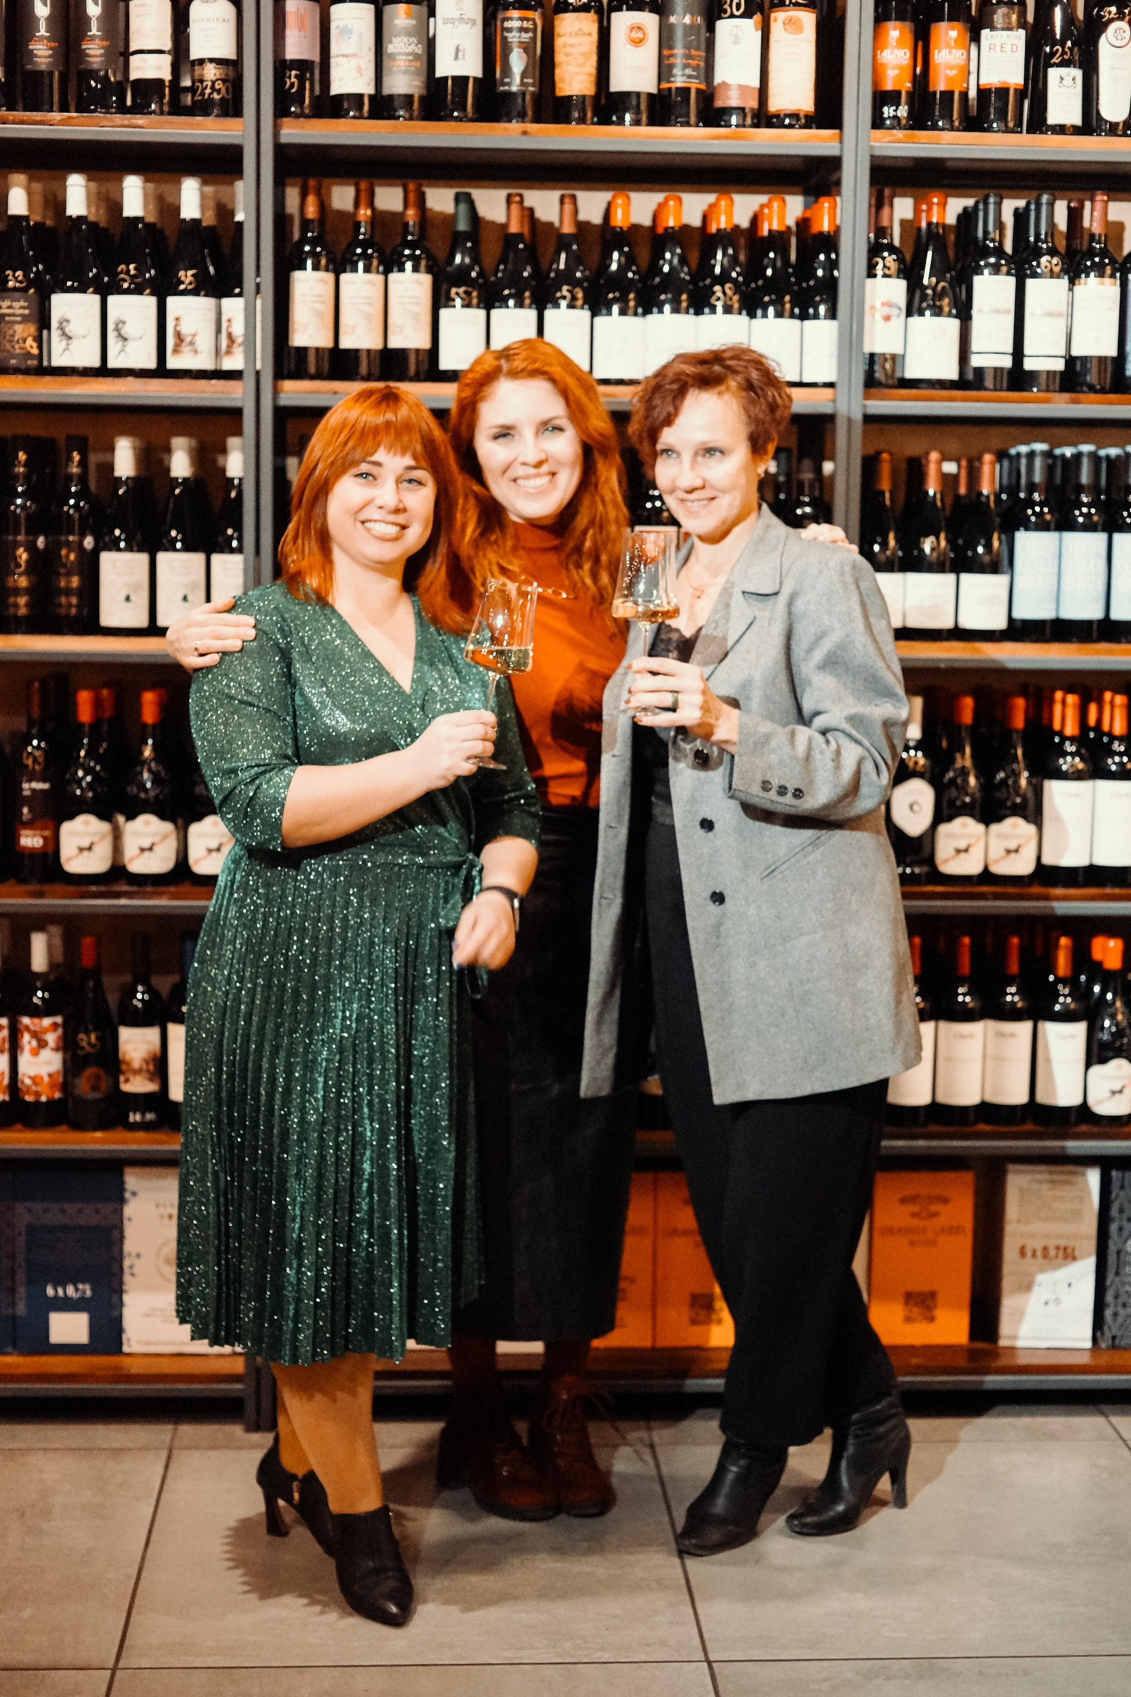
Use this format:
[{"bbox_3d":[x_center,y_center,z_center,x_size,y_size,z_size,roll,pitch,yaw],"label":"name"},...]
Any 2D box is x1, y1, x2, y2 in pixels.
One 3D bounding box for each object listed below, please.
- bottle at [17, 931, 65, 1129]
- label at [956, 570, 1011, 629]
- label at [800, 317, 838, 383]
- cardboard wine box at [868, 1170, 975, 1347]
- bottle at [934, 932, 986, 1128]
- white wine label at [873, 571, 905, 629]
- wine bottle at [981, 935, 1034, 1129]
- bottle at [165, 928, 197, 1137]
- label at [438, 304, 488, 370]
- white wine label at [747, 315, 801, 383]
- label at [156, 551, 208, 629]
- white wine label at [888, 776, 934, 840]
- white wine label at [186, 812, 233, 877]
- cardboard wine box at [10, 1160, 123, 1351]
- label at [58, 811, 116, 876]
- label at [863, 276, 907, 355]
[{"bbox_3d":[-0.856,0.292,3.841,0.076,0.317,0.076,0,7,-6],"label":"bottle"},{"bbox_3d":[0.670,-0.396,3.789,0.084,0.088,0.030,0,7,-3],"label":"label"},{"bbox_3d":[0.409,-0.776,3.673,0.082,0.097,0.032,0,7,-4],"label":"label"},{"bbox_3d":[0.598,0.682,4.119,0.174,0.301,0.245,0,7,-3],"label":"cardboard wine box"},{"bbox_3d":[0.649,0.298,3.898,0.079,0.313,0.079,0,7,-3],"label":"bottle"},{"bbox_3d":[0.503,-0.396,3.780,0.080,0.087,0.030,0,7,-3],"label":"white wine label"},{"bbox_3d":[0.724,0.293,3.833,0.078,0.303,0.078,0,7,-4],"label":"wine bottle"},{"bbox_3d":[-0.594,0.291,3.737,0.077,0.312,0.077,0,8,-3],"label":"bottle"},{"bbox_3d":[-0.157,-0.783,3.621,0.074,0.096,0.025,1,7,-3],"label":"label"},{"bbox_3d":[0.331,-0.785,3.722,0.081,0.099,0.030,0,7,-3],"label":"white wine label"},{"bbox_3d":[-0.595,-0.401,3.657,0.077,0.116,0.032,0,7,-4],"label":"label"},{"bbox_3d":[0.572,-0.067,3.856,0.074,0.101,0.030,1,7,1],"label":"white wine label"},{"bbox_3d":[-0.548,-0.005,3.680,0.081,0.094,0.024,0,8,-3],"label":"white wine label"},{"bbox_3d":[-0.801,0.643,3.889,0.173,0.304,0.245,0,8,-3],"label":"cardboard wine box"},{"bbox_3d":[-0.747,-0.007,3.676,0.083,0.094,0.031,0,7,-11],"label":"label"},{"bbox_3d":[0.513,-0.847,3.757,0.067,0.119,0.029,1,7,0],"label":"label"}]

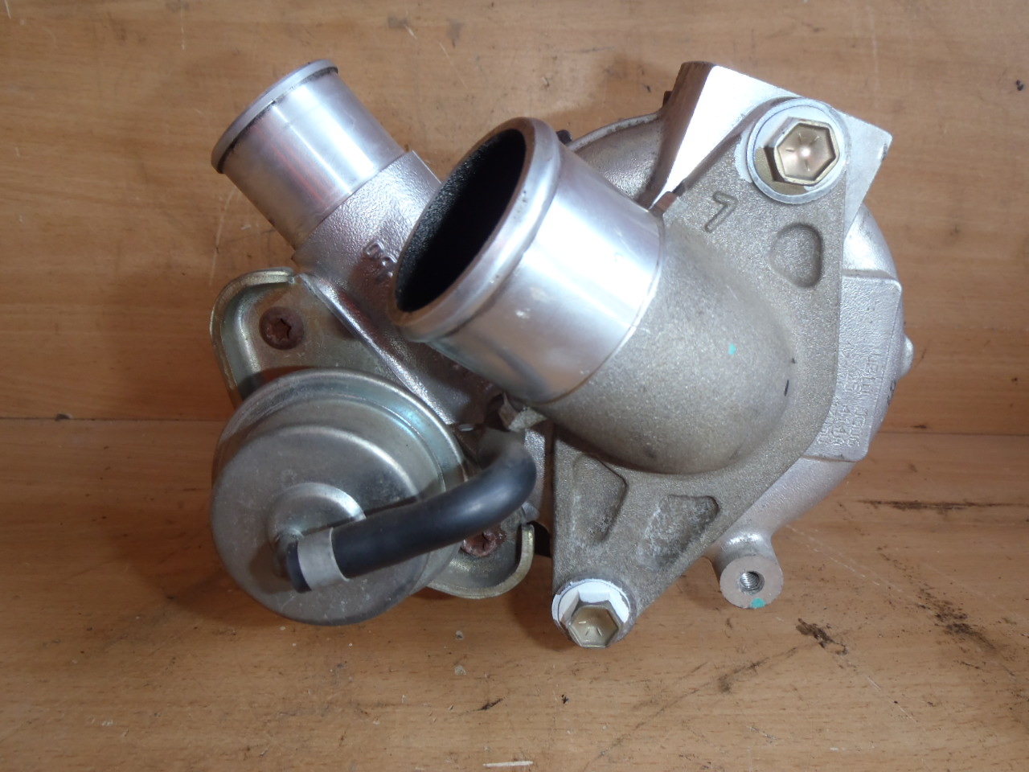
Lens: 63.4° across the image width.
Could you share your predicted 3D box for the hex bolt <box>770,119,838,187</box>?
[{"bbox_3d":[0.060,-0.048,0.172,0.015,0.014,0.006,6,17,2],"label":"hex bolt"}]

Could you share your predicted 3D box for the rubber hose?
[{"bbox_3d":[-0.021,0.029,0.191,0.066,0.015,0.028,-28,19,-15],"label":"rubber hose"}]

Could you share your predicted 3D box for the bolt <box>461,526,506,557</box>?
[{"bbox_3d":[-0.010,0.043,0.234,0.012,0.012,0.004,1,17,4],"label":"bolt"}]

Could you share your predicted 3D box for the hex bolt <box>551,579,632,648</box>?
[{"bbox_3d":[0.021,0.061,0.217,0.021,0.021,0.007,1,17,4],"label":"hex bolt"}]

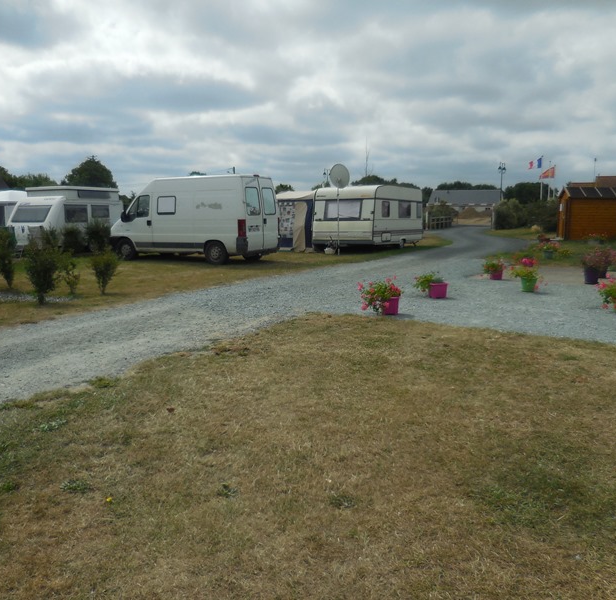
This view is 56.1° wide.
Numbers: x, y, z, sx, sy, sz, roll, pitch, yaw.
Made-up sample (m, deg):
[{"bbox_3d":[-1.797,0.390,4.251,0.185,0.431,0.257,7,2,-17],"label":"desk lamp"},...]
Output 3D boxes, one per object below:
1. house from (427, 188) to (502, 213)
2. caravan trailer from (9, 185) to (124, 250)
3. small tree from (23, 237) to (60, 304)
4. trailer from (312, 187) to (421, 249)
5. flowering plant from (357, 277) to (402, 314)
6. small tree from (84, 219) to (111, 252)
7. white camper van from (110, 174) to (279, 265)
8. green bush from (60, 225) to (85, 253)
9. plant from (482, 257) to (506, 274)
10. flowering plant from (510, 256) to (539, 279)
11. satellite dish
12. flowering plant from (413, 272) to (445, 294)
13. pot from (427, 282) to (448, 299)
[{"bbox_3d":[27.445,-16.127,101.773,12.200,6.200,8.500,1,8,13],"label":"house"},{"bbox_3d":[-9.681,-3.194,23.164,2.100,2.550,3.800,4,9,30],"label":"caravan trailer"},{"bbox_3d":[-3.991,-0.419,8.686,0.550,1.000,0.550,0,8,0],"label":"small tree"},{"bbox_3d":[2.506,-3.192,22.948,2.300,2.500,5.600,4,9,30],"label":"trailer"},{"bbox_3d":[0.973,-0.047,7.702,0.560,0.470,0.520,0,8,0],"label":"flowering plant"},{"bbox_3d":[-7.233,-2.128,19.853,0.850,1.300,0.850,0,8,0],"label":"small tree"},{"bbox_3d":[-3.623,-2.434,17.661,5.050,2.470,2.000,3,9,25],"label":"white camper van"},{"bbox_3d":[-8.460,-2.163,20.802,0.850,1.120,0.850,0,8,0],"label":"green bush"},{"bbox_3d":[3.917,-0.725,12.135,0.479,0.378,0.455,2,8,18],"label":"plant"},{"bbox_3d":[3.822,-0.574,10.200,0.470,0.388,0.446,3,8,20],"label":"flowering plant"},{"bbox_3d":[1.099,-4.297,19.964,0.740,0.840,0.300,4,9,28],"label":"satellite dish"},{"bbox_3d":[1.958,-0.268,9.390,0.494,0.358,0.469,1,8,12],"label":"flowering plant"},{"bbox_3d":[2.076,-0.155,9.229,0.280,0.250,0.280,-3,9,-20],"label":"pot"}]

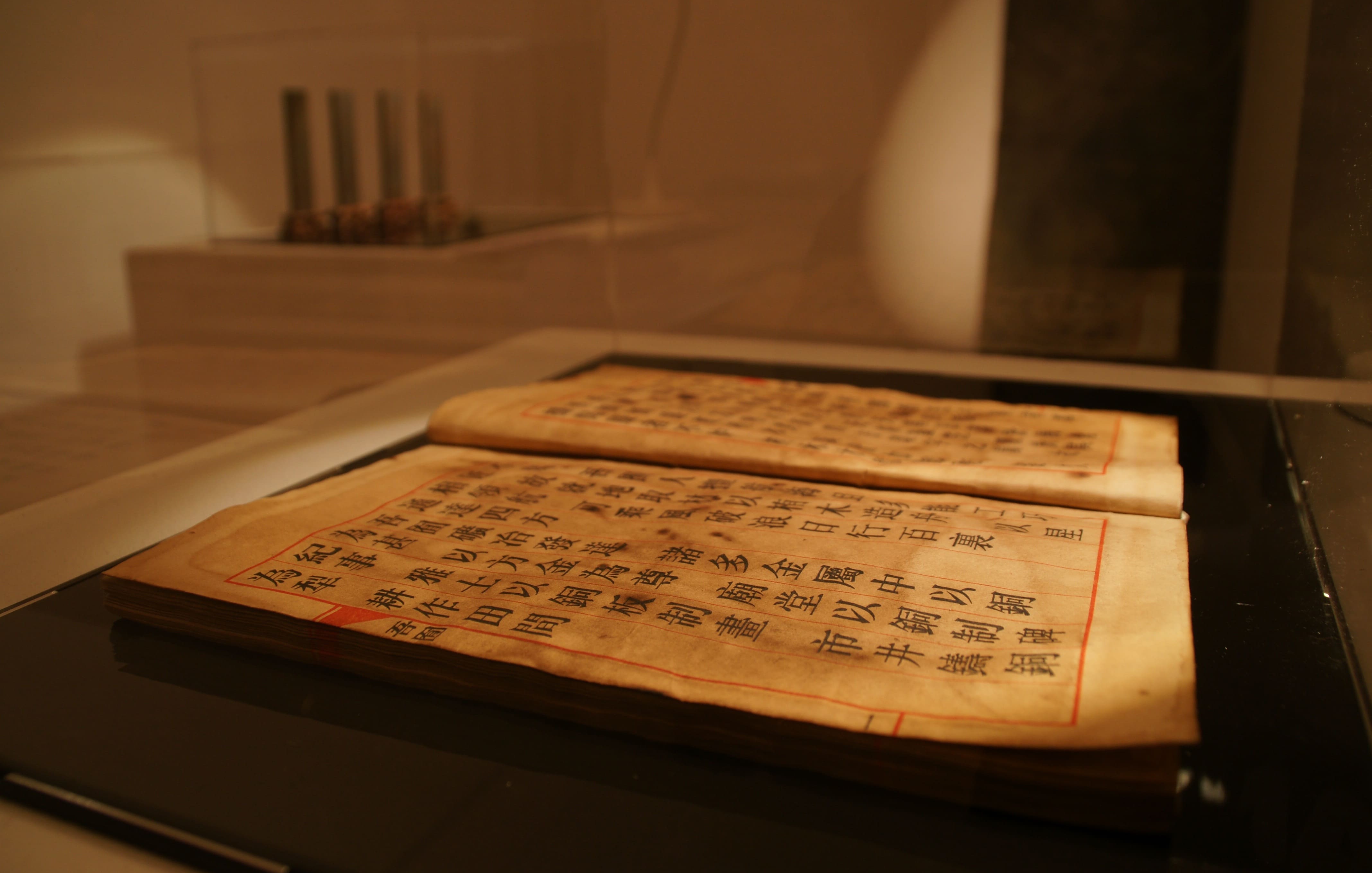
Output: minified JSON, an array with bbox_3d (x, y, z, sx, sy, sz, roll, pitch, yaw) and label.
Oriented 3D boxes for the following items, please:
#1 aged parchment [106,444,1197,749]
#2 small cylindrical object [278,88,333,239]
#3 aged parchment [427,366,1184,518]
[{"bbox_3d":[-0.007,0.036,0.316,0.287,0.021,0.154,5,18,22],"label":"aged parchment"},{"bbox_3d":[-0.543,-0.381,1.449,0.056,0.205,0.056,6,18,24],"label":"small cylindrical object"},{"bbox_3d":[0.051,-0.005,0.436,0.289,0.024,0.154,6,18,23],"label":"aged parchment"}]

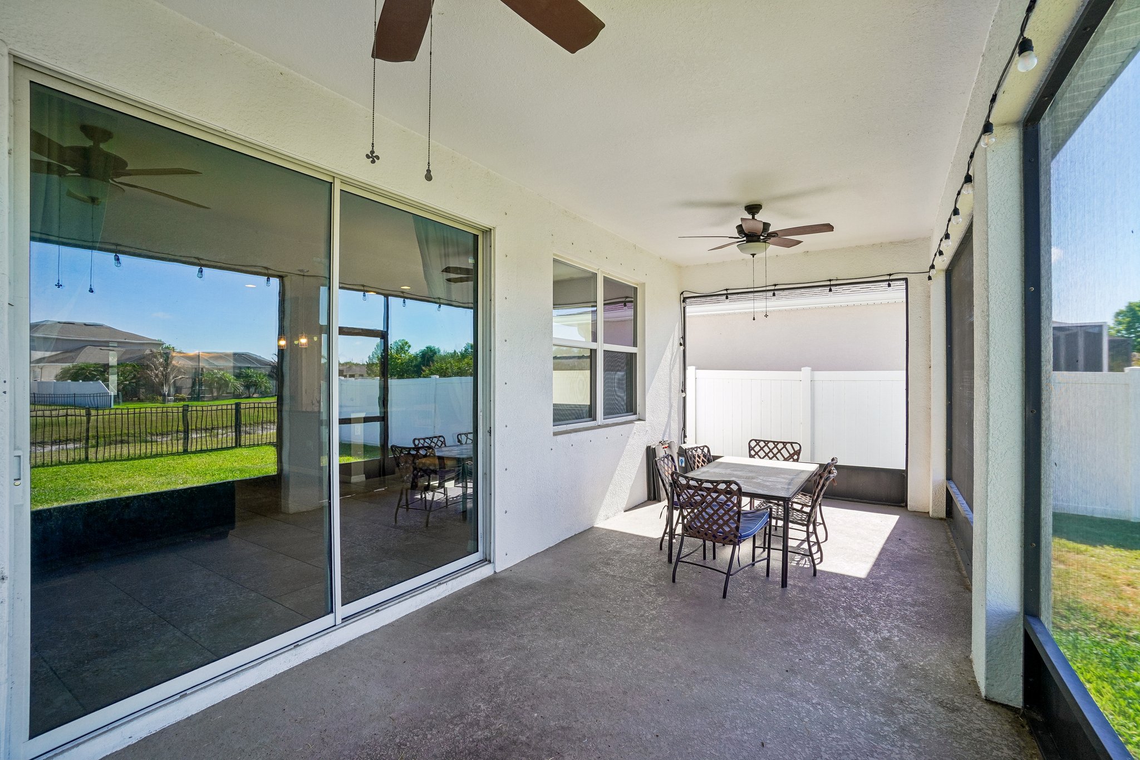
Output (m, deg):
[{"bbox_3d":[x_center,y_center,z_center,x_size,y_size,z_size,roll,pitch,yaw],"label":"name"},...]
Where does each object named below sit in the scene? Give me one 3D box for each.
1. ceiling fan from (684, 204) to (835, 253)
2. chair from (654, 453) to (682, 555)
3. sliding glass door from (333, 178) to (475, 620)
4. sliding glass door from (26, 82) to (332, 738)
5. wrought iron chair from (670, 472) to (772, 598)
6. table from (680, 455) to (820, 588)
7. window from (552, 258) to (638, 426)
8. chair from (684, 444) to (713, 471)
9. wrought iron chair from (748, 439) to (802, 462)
[{"bbox_3d":[1.670,-1.358,4.309,1.330,0.470,1.330,0,0,35],"label":"ceiling fan"},{"bbox_3d":[1.055,1.080,4.148,0.570,0.785,0.470,0,0,32],"label":"chair"},{"bbox_3d":[-0.986,0.119,3.197,0.070,2.460,1.150,0,0,35],"label":"sliding glass door"},{"bbox_3d":[-1.651,0.111,2.204,0.070,2.440,1.150,0,0,35],"label":"sliding glass door"},{"bbox_3d":[1.095,1.077,3.495,0.550,0.800,0.650,0,1,42],"label":"wrought iron chair"},{"bbox_3d":[1.626,1.152,4.247,0.900,0.640,1.550,0,0,37],"label":"table"},{"bbox_3d":[0.325,-0.333,5.047,0.100,1.620,1.800,0,0,35],"label":"window"},{"bbox_3d":[1.478,1.076,4.694,0.570,0.785,0.470,0,1,42],"label":"chair"},{"bbox_3d":[2.032,1.068,4.854,0.540,0.800,0.620,0,0,40],"label":"wrought iron chair"}]

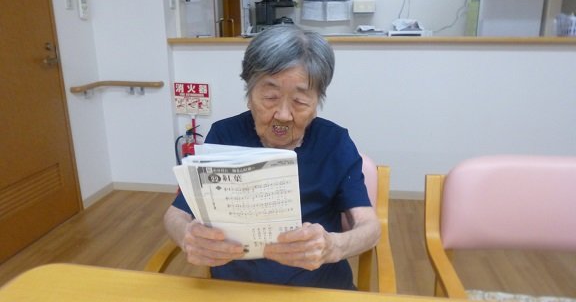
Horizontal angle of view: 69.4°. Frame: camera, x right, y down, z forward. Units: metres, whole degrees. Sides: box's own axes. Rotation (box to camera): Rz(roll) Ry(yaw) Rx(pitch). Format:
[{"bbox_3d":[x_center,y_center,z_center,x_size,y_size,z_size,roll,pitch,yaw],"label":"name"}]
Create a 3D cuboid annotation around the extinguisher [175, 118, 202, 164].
[{"bbox_3d":[-0.639,0.074,2.740,0.184,0.520,0.140,1,15,6],"label":"extinguisher"}]

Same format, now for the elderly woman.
[{"bbox_3d":[-0.032,0.306,0.832,0.440,1.090,0.570,1,15,6],"label":"elderly woman"}]

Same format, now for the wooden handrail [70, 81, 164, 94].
[{"bbox_3d":[-1.035,-0.393,2.563,0.460,0.038,0.388,1,15,6],"label":"wooden handrail"}]

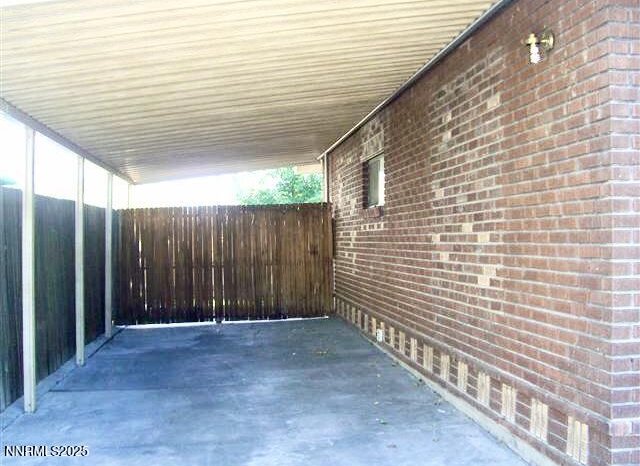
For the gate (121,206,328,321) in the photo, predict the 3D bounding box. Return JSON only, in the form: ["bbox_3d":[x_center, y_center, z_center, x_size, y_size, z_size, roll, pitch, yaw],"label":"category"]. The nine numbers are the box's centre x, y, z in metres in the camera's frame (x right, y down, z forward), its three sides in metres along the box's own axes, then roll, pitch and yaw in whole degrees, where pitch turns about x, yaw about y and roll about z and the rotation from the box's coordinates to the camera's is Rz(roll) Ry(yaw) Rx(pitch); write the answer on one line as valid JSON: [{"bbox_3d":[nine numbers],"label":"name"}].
[{"bbox_3d":[-1.411,0.468,10.628,3.208,1.747,0.090,-1,-1,-8],"label":"gate"}]

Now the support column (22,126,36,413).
[{"bbox_3d":[-2.183,0.274,5.277,0.075,2.163,0.075,-1,-1,-8],"label":"support column"}]

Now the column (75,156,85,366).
[{"bbox_3d":[-2.448,0.286,7.168,0.075,2.132,0.075,-1,-1,-8],"label":"column"}]

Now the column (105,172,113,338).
[{"bbox_3d":[-2.705,0.282,9.000,0.075,2.114,0.075,-1,-1,-8],"label":"column"}]

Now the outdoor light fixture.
[{"bbox_3d":[1.137,-0.967,3.661,0.132,0.168,0.116,-1,-1,-8],"label":"outdoor light fixture"}]

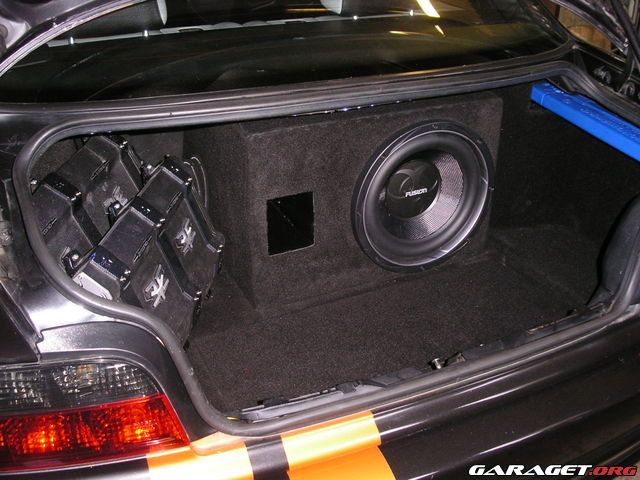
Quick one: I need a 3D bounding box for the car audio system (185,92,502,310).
[{"bbox_3d":[0.024,-0.161,1.526,0.520,0.340,0.460,-11,28,-21],"label":"car audio system"}]

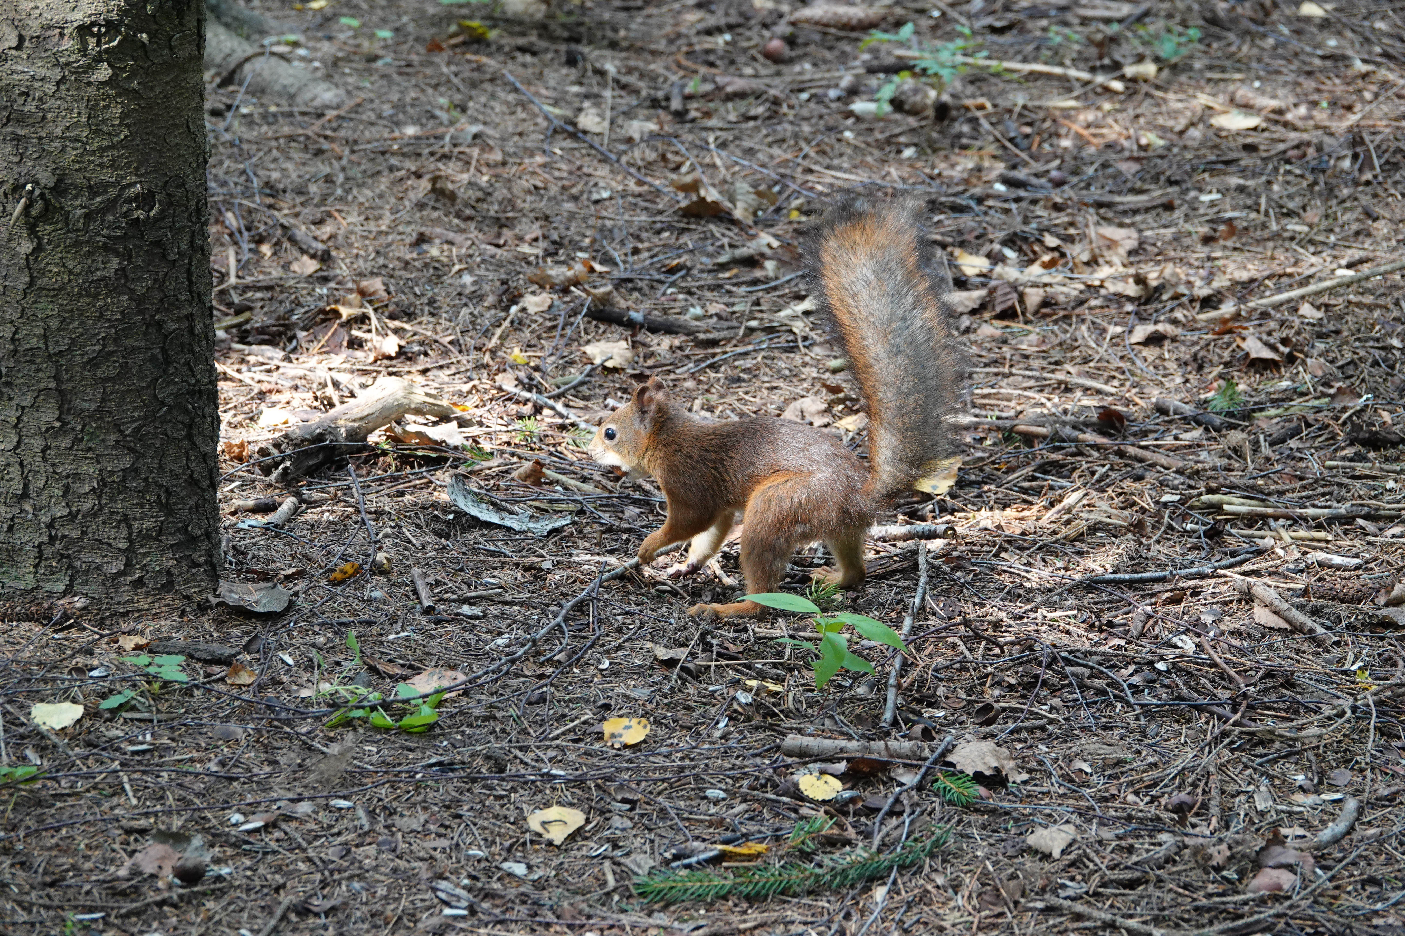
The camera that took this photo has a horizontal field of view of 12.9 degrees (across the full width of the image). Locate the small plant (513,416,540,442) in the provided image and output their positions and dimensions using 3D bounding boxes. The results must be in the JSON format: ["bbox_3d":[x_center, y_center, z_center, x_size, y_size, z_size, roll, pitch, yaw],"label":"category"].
[{"bbox_3d":[-0.130,-0.028,4.575,0.020,0.013,0.020,1,22,0],"label":"small plant"}]

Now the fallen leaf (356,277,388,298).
[{"bbox_3d":[-0.258,-0.141,4.846,0.025,0.011,0.017,1,22,0],"label":"fallen leaf"}]

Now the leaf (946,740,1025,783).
[{"bbox_3d":[0.184,0.192,4.050,0.052,0.014,0.034,1,22,0],"label":"leaf"}]

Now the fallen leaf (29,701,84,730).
[{"bbox_3d":[-0.427,0.164,4.111,0.035,0.006,0.032,1,22,0],"label":"fallen leaf"}]

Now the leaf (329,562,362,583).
[{"bbox_3d":[-0.249,0.073,4.333,0.023,0.008,0.018,1,22,0],"label":"leaf"}]

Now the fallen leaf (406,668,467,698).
[{"bbox_3d":[-0.180,0.146,4.201,0.044,0.007,0.044,0,21,0],"label":"fallen leaf"}]

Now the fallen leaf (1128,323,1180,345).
[{"bbox_3d":[0.317,-0.094,4.359,0.036,0.011,0.021,0,25,0],"label":"fallen leaf"}]

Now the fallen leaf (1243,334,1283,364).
[{"bbox_3d":[0.434,-0.092,4.814,0.033,0.012,0.036,0,21,0],"label":"fallen leaf"}]

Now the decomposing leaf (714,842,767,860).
[{"bbox_3d":[0.025,0.244,3.947,0.036,0.006,0.020,0,21,0],"label":"decomposing leaf"}]

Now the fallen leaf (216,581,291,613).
[{"bbox_3d":[-0.314,0.089,4.342,0.056,0.011,0.036,0,21,0],"label":"fallen leaf"}]

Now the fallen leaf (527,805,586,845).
[{"bbox_3d":[-0.087,0.213,3.702,0.035,0.009,0.036,0,25,0],"label":"fallen leaf"}]

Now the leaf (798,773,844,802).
[{"bbox_3d":[0.071,0.193,3.749,0.028,0.006,0.027,0,25,0],"label":"leaf"}]

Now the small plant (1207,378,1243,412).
[{"bbox_3d":[0.358,-0.050,4.258,0.026,0.016,0.023,0,25,0],"label":"small plant"}]

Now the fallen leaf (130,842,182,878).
[{"bbox_3d":[-0.323,0.232,3.661,0.031,0.010,0.028,0,25,0],"label":"fallen leaf"}]

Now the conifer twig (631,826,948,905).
[{"bbox_3d":[0.056,0.254,3.901,0.200,0.020,0.040,-7,22,-17],"label":"conifer twig"}]

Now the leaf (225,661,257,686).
[{"bbox_3d":[-0.310,0.138,4.171,0.021,0.010,0.019,1,22,0],"label":"leaf"}]

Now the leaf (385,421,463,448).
[{"bbox_3d":[-0.207,-0.025,4.637,0.056,0.013,0.034,0,21,0],"label":"leaf"}]

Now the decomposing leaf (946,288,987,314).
[{"bbox_3d":[0.186,-0.118,4.411,0.031,0.011,0.024,0,25,0],"label":"decomposing leaf"}]

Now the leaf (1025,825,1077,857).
[{"bbox_3d":[0.223,0.238,3.958,0.035,0.008,0.040,0,21,0],"label":"leaf"}]

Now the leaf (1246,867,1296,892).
[{"bbox_3d":[0.358,0.259,3.899,0.032,0.009,0.018,1,22,0],"label":"leaf"}]

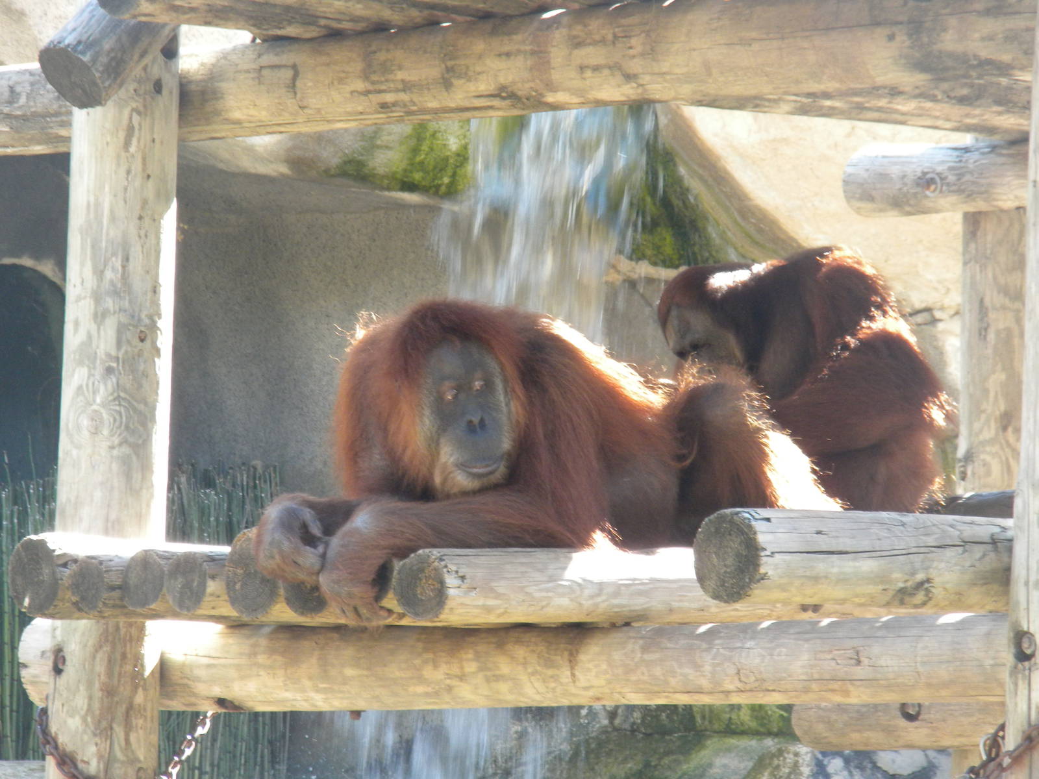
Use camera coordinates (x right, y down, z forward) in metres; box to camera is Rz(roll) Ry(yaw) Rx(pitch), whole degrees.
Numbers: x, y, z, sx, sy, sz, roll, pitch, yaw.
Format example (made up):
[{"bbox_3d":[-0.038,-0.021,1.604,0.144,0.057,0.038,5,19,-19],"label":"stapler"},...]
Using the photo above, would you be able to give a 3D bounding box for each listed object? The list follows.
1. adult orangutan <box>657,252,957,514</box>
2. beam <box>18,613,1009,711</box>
[{"bbox_3d":[0.451,0.007,12.550,0.480,0.470,0.420,3,-3,-24],"label":"adult orangutan"},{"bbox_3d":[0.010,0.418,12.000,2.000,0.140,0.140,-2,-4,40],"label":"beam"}]

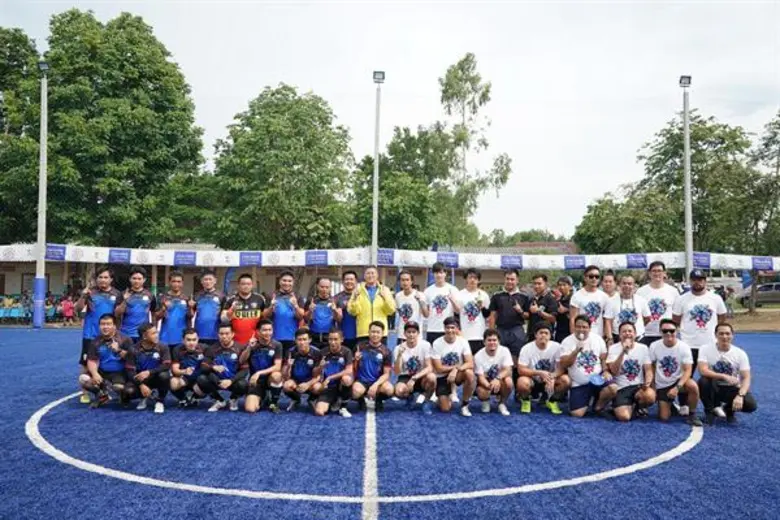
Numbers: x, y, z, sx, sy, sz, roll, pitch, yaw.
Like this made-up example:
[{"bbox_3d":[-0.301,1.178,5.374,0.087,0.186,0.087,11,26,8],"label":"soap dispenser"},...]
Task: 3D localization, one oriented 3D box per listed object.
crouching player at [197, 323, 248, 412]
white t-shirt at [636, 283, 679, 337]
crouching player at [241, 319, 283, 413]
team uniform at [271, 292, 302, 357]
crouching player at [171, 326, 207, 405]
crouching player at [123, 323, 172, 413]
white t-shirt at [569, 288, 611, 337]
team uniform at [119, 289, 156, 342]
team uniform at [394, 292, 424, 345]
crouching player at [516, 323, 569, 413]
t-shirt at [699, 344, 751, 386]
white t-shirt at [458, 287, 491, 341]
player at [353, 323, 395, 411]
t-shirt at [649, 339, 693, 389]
[{"bbox_3d":[-2.048,1.284,7.466,0.600,1.027,0.660,1,-2,-12],"label":"crouching player"},{"bbox_3d":[3.285,0.682,7.450,0.500,0.811,0.310,0,-2,19],"label":"white t-shirt"},{"bbox_3d":[-1.600,1.264,7.470,0.508,1.060,0.680,1,-2,-8],"label":"crouching player"},{"bbox_3d":[-1.317,0.827,7.720,0.430,0.853,0.300,1,-2,-8],"label":"team uniform"},{"bbox_3d":[-2.559,1.341,7.765,0.500,0.926,0.640,1,-2,-15],"label":"crouching player"},{"bbox_3d":[-2.993,1.281,7.422,0.585,1.005,0.660,1,-2,-15],"label":"crouching player"},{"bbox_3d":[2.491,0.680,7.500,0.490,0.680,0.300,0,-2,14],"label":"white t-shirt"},{"bbox_3d":[-3.246,0.691,7.829,0.480,0.660,0.280,1,-2,-10],"label":"team uniform"},{"bbox_3d":[0.251,0.746,7.800,0.400,0.707,0.280,0,-2,1],"label":"team uniform"},{"bbox_3d":[1.881,1.292,7.437,0.640,1.050,0.700,0,-2,9],"label":"crouching player"},{"bbox_3d":[3.832,1.209,6.950,0.530,0.481,0.360,0,-2,25],"label":"t-shirt"},{"bbox_3d":[1.094,0.714,7.950,0.450,0.680,0.280,0,-2,7],"label":"white t-shirt"},{"bbox_3d":[-0.199,1.275,7.437,0.520,1.064,0.680,0,-2,-1],"label":"player"},{"bbox_3d":[3.246,1.198,7.020,0.510,0.580,0.330,0,-2,18],"label":"t-shirt"}]

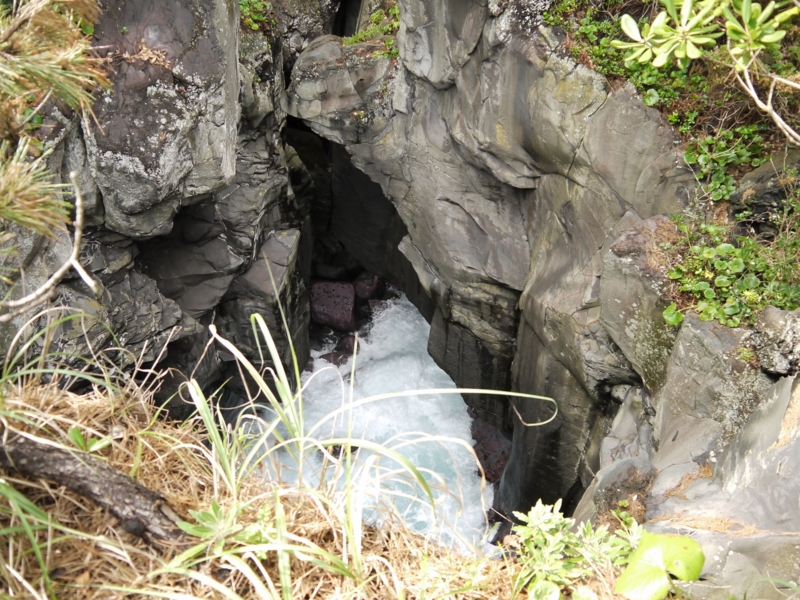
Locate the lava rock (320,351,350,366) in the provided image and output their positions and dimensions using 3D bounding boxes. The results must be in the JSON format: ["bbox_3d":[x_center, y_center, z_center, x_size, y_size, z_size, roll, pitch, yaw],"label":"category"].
[{"bbox_3d":[-1.080,0.968,10.713,0.480,0.200,0.300,0,37,0],"label":"lava rock"}]

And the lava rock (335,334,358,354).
[{"bbox_3d":[-0.896,0.748,10.888,0.380,0.280,0.330,0,37,0],"label":"lava rock"}]

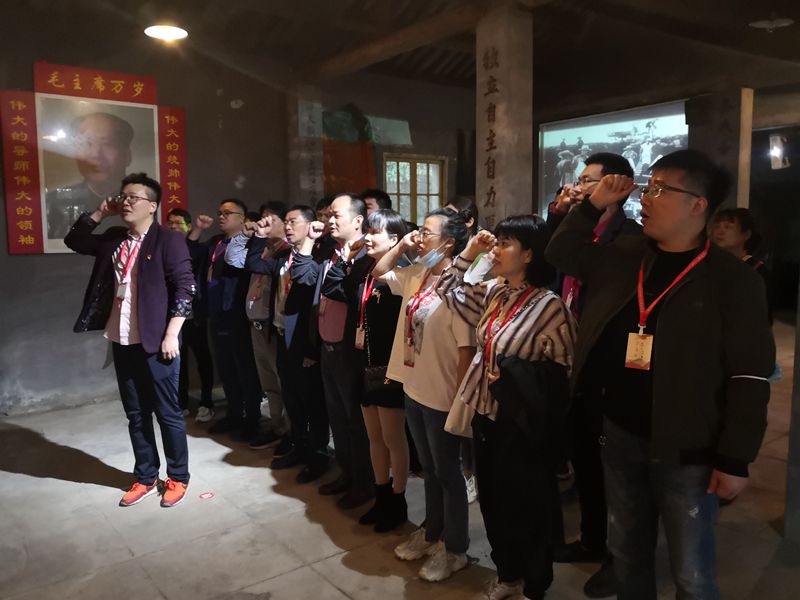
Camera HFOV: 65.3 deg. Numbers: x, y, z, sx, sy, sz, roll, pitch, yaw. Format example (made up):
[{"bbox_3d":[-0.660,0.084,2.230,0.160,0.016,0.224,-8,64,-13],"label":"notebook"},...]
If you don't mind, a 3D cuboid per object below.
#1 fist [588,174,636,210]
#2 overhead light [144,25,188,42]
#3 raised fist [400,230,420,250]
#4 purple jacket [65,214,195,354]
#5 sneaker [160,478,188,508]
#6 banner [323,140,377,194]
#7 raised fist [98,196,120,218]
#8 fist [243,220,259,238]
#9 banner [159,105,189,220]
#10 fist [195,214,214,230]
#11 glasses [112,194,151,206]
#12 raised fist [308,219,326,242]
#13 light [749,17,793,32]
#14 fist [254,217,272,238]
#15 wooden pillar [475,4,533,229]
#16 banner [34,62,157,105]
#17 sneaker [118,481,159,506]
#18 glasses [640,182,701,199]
[{"bbox_3d":[0.599,-0.303,1.750,0.115,0.100,0.095,-5,7,-39],"label":"fist"},{"bbox_3d":[-1.758,-2.025,4.696,0.307,0.130,0.307,-5,7,-39],"label":"overhead light"},{"bbox_3d":[0.048,-0.264,2.720,0.090,0.085,0.082,-5,7,-39],"label":"raised fist"},{"bbox_3d":[-1.506,-0.086,3.480,0.690,0.750,0.400,2,5,26],"label":"purple jacket"},{"bbox_3d":[-1.308,1.090,3.621,0.102,0.105,0.285,-1,6,-1],"label":"sneaker"},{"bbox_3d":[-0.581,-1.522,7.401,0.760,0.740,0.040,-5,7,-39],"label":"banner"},{"bbox_3d":[-1.598,-0.507,3.420,0.100,0.110,0.100,3,6,33],"label":"raised fist"},{"bbox_3d":[-1.042,-0.491,4.350,0.100,0.110,0.100,4,6,40],"label":"fist"},{"bbox_3d":[-2.182,-1.158,6.064,0.265,1.386,0.020,-4,6,-37],"label":"banner"},{"bbox_3d":[-1.459,-0.585,4.680,0.110,0.100,0.100,-5,7,-39],"label":"fist"},{"bbox_3d":[-1.476,-0.548,3.450,0.142,0.050,0.140,1,6,19],"label":"glasses"},{"bbox_3d":[-0.463,-0.393,3.500,0.095,0.105,0.090,-5,7,-39],"label":"raised fist"},{"bbox_3d":[2.947,-2.204,4.949,0.307,0.130,0.307,-5,7,-39],"label":"light"},{"bbox_3d":[-0.847,-0.450,3.870,0.100,0.115,0.100,4,6,40],"label":"fist"},{"bbox_3d":[0.770,-0.579,4.669,0.300,3.200,0.300,-4,6,-37],"label":"wooden pillar"},{"bbox_3d":[-2.703,-1.931,5.612,1.000,0.250,0.020,-4,6,-37],"label":"banner"},{"bbox_3d":[-1.494,1.077,3.585,0.105,0.105,0.280,2,5,28],"label":"sneaker"},{"bbox_3d":[0.796,-0.315,1.830,0.140,0.045,0.140,14,2,-12],"label":"glasses"}]

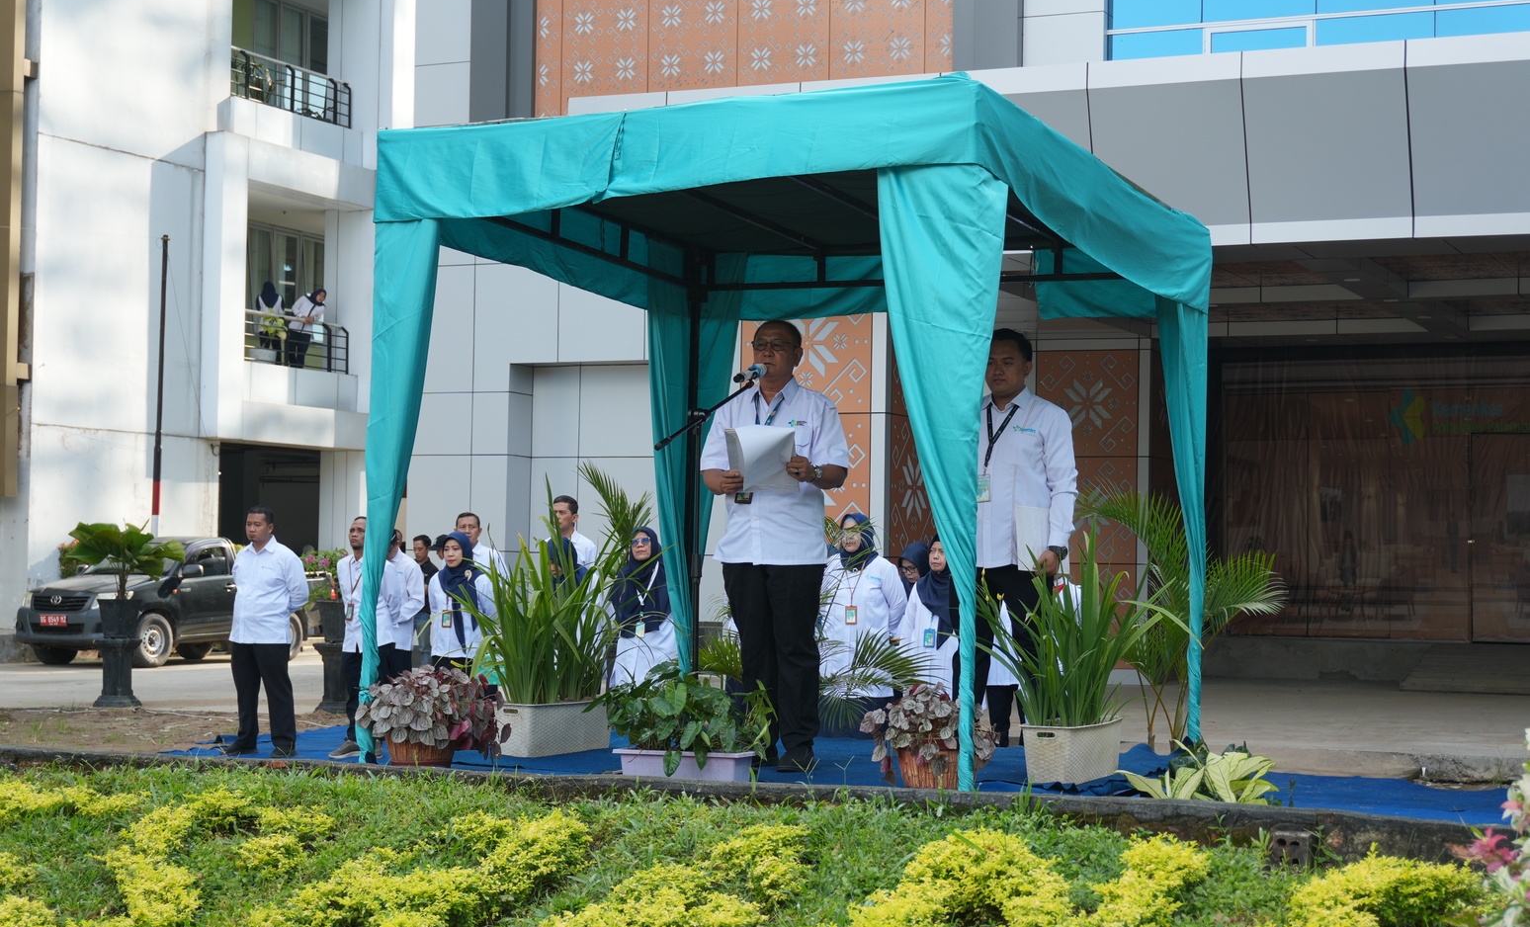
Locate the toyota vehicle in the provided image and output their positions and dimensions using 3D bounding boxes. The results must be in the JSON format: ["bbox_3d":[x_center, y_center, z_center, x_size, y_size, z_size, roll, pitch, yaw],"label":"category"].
[{"bbox_3d":[-7.845,1.810,34.668,1.800,1.700,4.900,0,-2,22],"label":"toyota vehicle"}]

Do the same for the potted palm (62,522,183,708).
[{"bbox_3d":[-5.875,1.380,23.669,1.080,1.690,1.050,1,-2,0],"label":"potted palm"}]

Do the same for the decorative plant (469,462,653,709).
[{"bbox_3d":[-0.815,0.478,10.250,0.700,0.920,0.600,1,-2,0],"label":"decorative plant"}]

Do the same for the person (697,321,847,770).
[{"bbox_3d":[0.031,0.308,9.669,0.560,1.700,0.460,0,-2,23],"label":"person"}]

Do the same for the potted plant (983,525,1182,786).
[{"bbox_3d":[1.137,0.687,9.433,0.720,0.930,0.620,1,-2,0],"label":"potted plant"}]

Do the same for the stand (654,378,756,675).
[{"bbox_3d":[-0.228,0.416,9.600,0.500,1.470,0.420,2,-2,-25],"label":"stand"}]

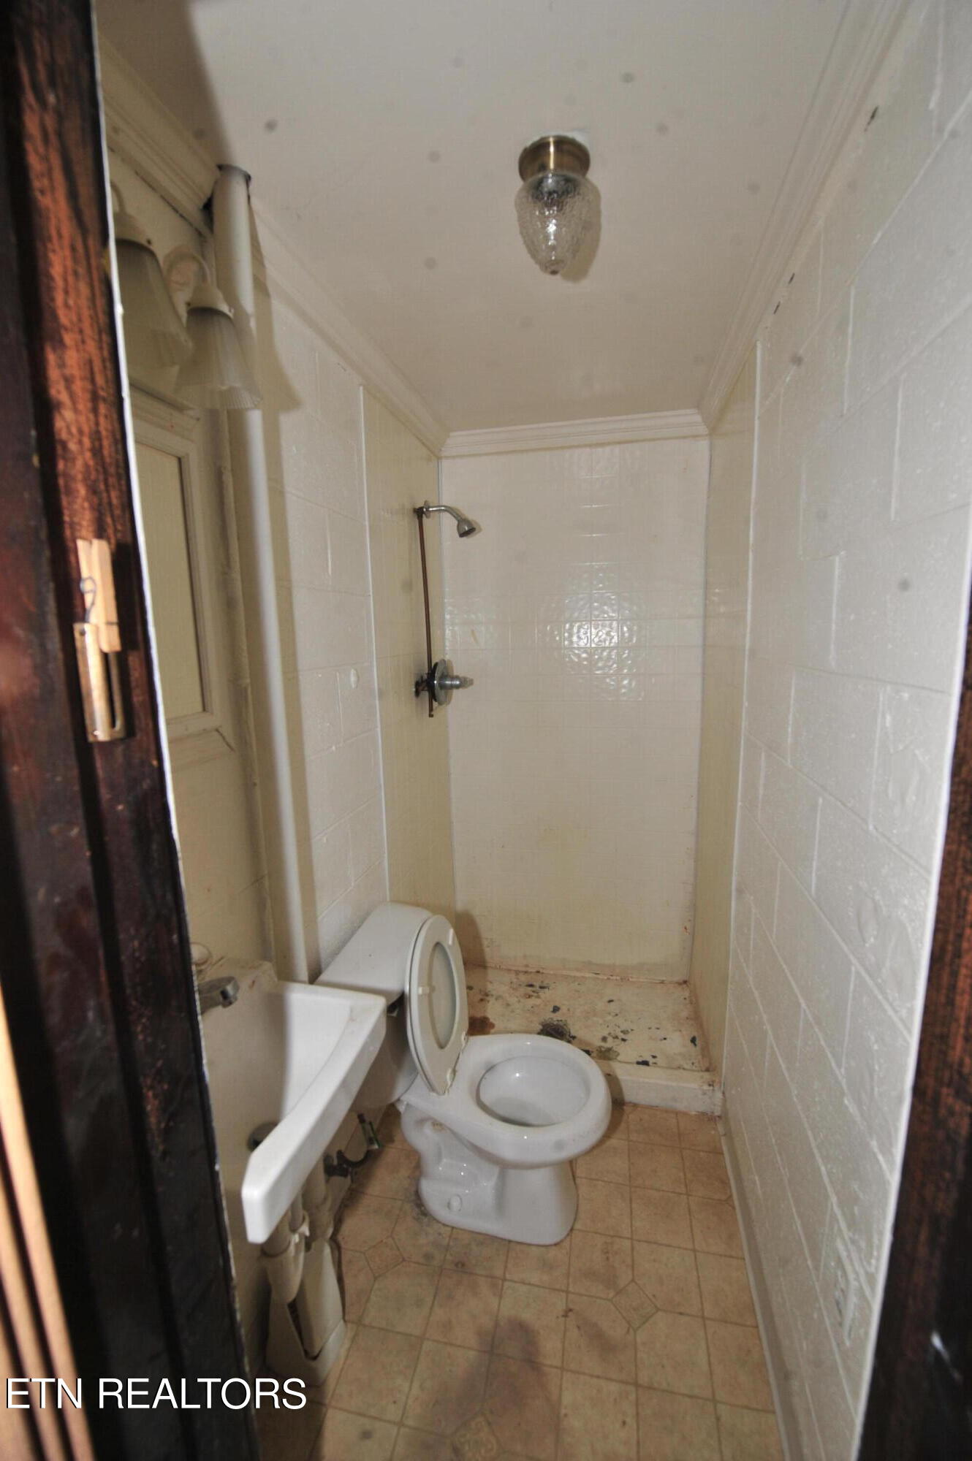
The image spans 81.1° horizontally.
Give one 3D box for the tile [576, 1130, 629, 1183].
[{"bbox_3d":[0.347,1.267,1.675,0.152,0.010,0.148,1,10,12],"label":"tile"}]

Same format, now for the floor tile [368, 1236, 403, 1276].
[{"bbox_3d":[-0.255,1.324,1.425,0.074,0.008,0.074,-7,11,-33],"label":"floor tile"}]

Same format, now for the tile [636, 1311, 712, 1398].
[{"bbox_3d":[0.400,1.336,1.216,0.151,0.008,0.150,1,10,12],"label":"tile"}]

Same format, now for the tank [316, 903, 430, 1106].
[{"bbox_3d":[-0.257,0.743,1.586,0.216,0.342,0.447,1,9,13],"label":"tank"}]

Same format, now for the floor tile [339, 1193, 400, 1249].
[{"bbox_3d":[-0.316,1.312,1.511,0.151,0.008,0.151,1,9,12],"label":"floor tile"}]

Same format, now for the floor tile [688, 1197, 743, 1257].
[{"bbox_3d":[0.598,1.290,1.471,0.134,0.008,0.150,1,10,12],"label":"floor tile"}]

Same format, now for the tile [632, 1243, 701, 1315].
[{"bbox_3d":[0.433,1.318,1.366,0.152,0.010,0.148,1,10,12],"label":"tile"}]

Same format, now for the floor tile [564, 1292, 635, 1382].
[{"bbox_3d":[0.252,1.341,1.254,0.152,0.010,0.148,1,10,12],"label":"floor tile"}]

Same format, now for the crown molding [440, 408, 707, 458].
[{"bbox_3d":[0.325,-1.190,2.280,1.100,0.083,0.068,1,10,13],"label":"crown molding"}]

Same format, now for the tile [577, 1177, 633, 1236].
[{"bbox_3d":[0.318,1.295,1.539,0.151,0.008,0.151,1,9,12],"label":"tile"}]

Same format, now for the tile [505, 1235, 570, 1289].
[{"bbox_3d":[0.134,1.315,1.422,0.152,0.010,0.148,1,10,12],"label":"tile"}]

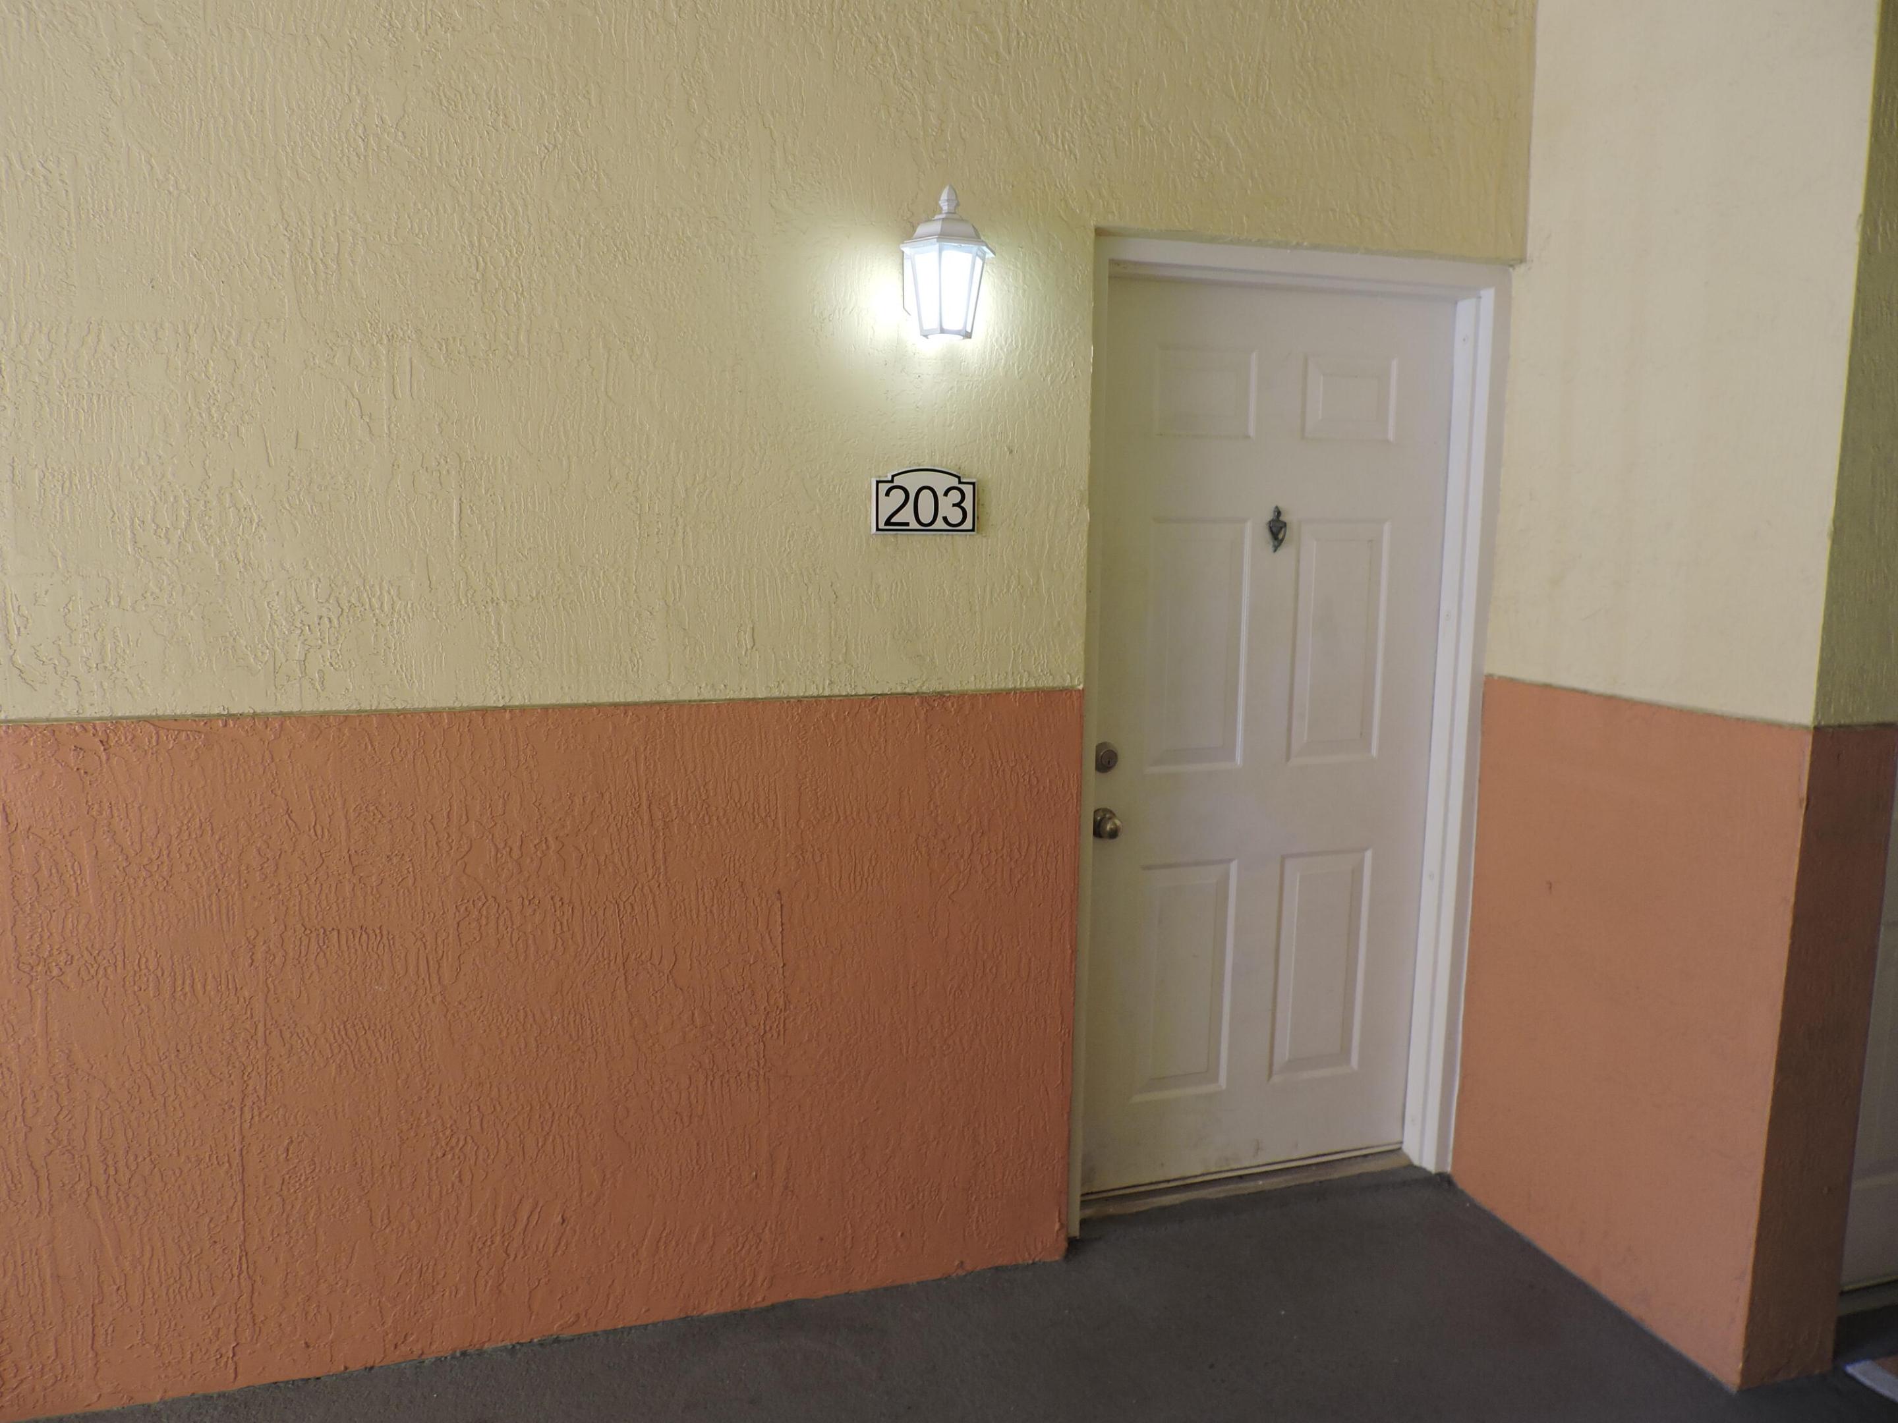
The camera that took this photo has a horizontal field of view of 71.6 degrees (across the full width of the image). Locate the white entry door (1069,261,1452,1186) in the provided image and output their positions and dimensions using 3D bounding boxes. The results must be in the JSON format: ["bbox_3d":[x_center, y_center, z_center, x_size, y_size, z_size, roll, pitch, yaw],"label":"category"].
[{"bbox_3d":[0.708,0.076,3.011,0.910,2.032,0.045,-2,8,-17],"label":"white entry door"}]

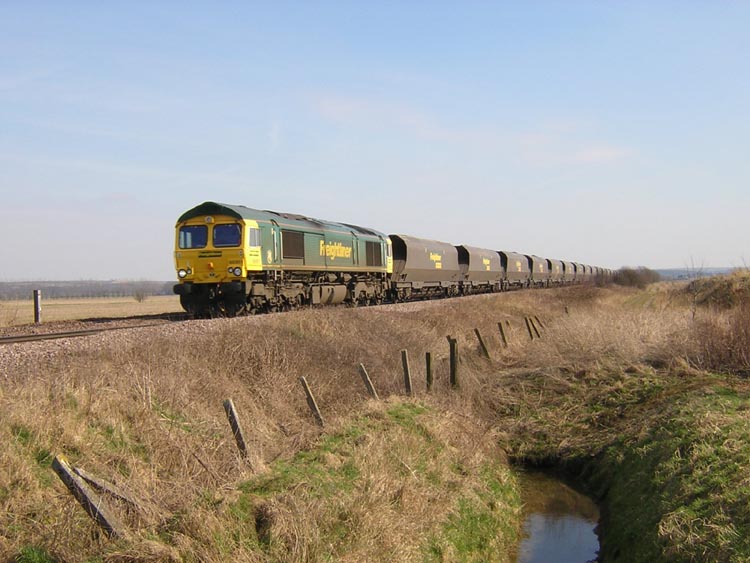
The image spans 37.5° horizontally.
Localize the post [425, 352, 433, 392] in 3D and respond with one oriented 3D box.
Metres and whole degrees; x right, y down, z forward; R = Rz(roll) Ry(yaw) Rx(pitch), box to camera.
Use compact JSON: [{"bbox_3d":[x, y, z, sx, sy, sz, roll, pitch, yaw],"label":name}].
[{"bbox_3d":[1.173,1.965,24.000,0.105,0.880,0.100,-1,0,14],"label":"post"}]

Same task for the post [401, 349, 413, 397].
[{"bbox_3d":[0.636,1.826,22.100,0.105,0.960,0.100,-6,0,14],"label":"post"}]

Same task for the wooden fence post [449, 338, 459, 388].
[{"bbox_3d":[1.894,1.966,26.500,0.150,1.200,0.140,0,0,14],"label":"wooden fence post"}]

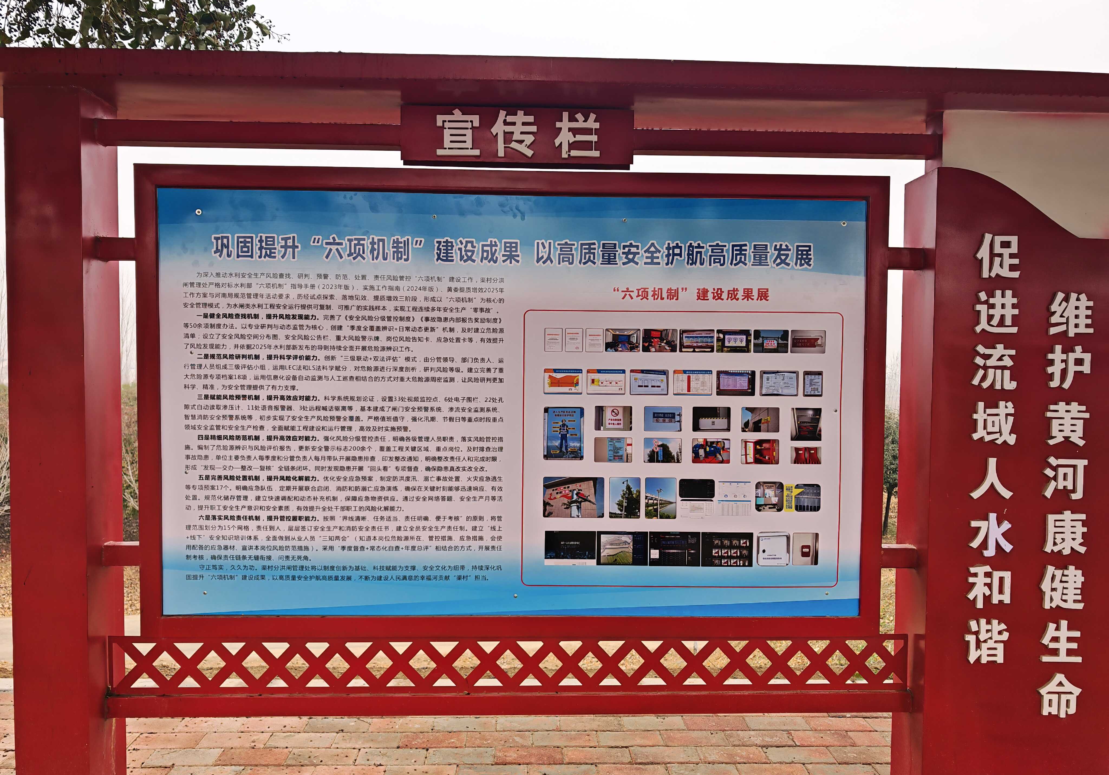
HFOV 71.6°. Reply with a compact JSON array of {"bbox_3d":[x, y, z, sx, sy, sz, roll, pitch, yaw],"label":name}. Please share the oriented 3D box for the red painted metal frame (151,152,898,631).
[{"bbox_3d":[-0.106,0.051,2.201,2.108,1.317,0.060,0,2,-2],"label":"red painted metal frame"}]

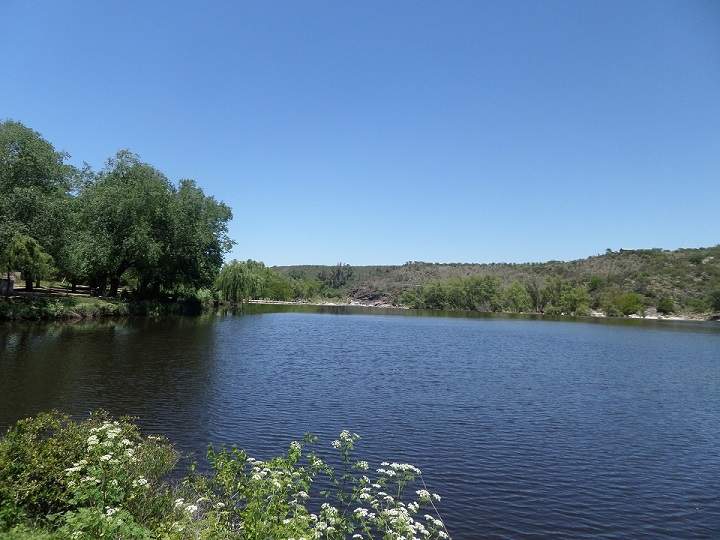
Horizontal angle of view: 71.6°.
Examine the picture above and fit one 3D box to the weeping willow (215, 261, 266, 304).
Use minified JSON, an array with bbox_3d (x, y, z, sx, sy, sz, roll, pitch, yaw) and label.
[{"bbox_3d":[-19.869,2.078,83.000,8.600,7.400,8.000,1,-2,-13],"label":"weeping willow"}]

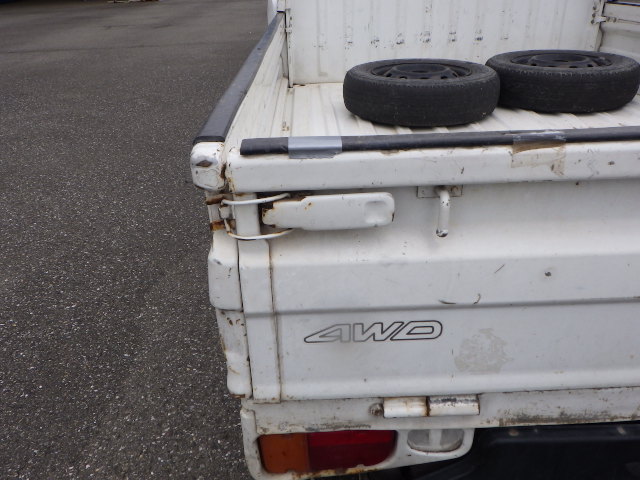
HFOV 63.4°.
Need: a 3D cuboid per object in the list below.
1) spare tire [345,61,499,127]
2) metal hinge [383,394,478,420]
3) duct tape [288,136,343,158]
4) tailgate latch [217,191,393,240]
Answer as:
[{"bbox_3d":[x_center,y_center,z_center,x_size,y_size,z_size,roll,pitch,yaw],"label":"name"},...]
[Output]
[{"bbox_3d":[0.353,-0.535,1.838,0.537,0.143,0.537,-2,27,-1],"label":"spare tire"},{"bbox_3d":[0.130,0.195,0.607,0.112,0.023,0.022,-2,27,-1],"label":"metal hinge"},{"bbox_3d":[-0.004,-0.086,0.483,0.050,0.018,0.031,-2,27,-1],"label":"duct tape"},{"bbox_3d":[-0.011,-0.024,0.503,0.165,0.040,0.034,-2,27,-1],"label":"tailgate latch"}]

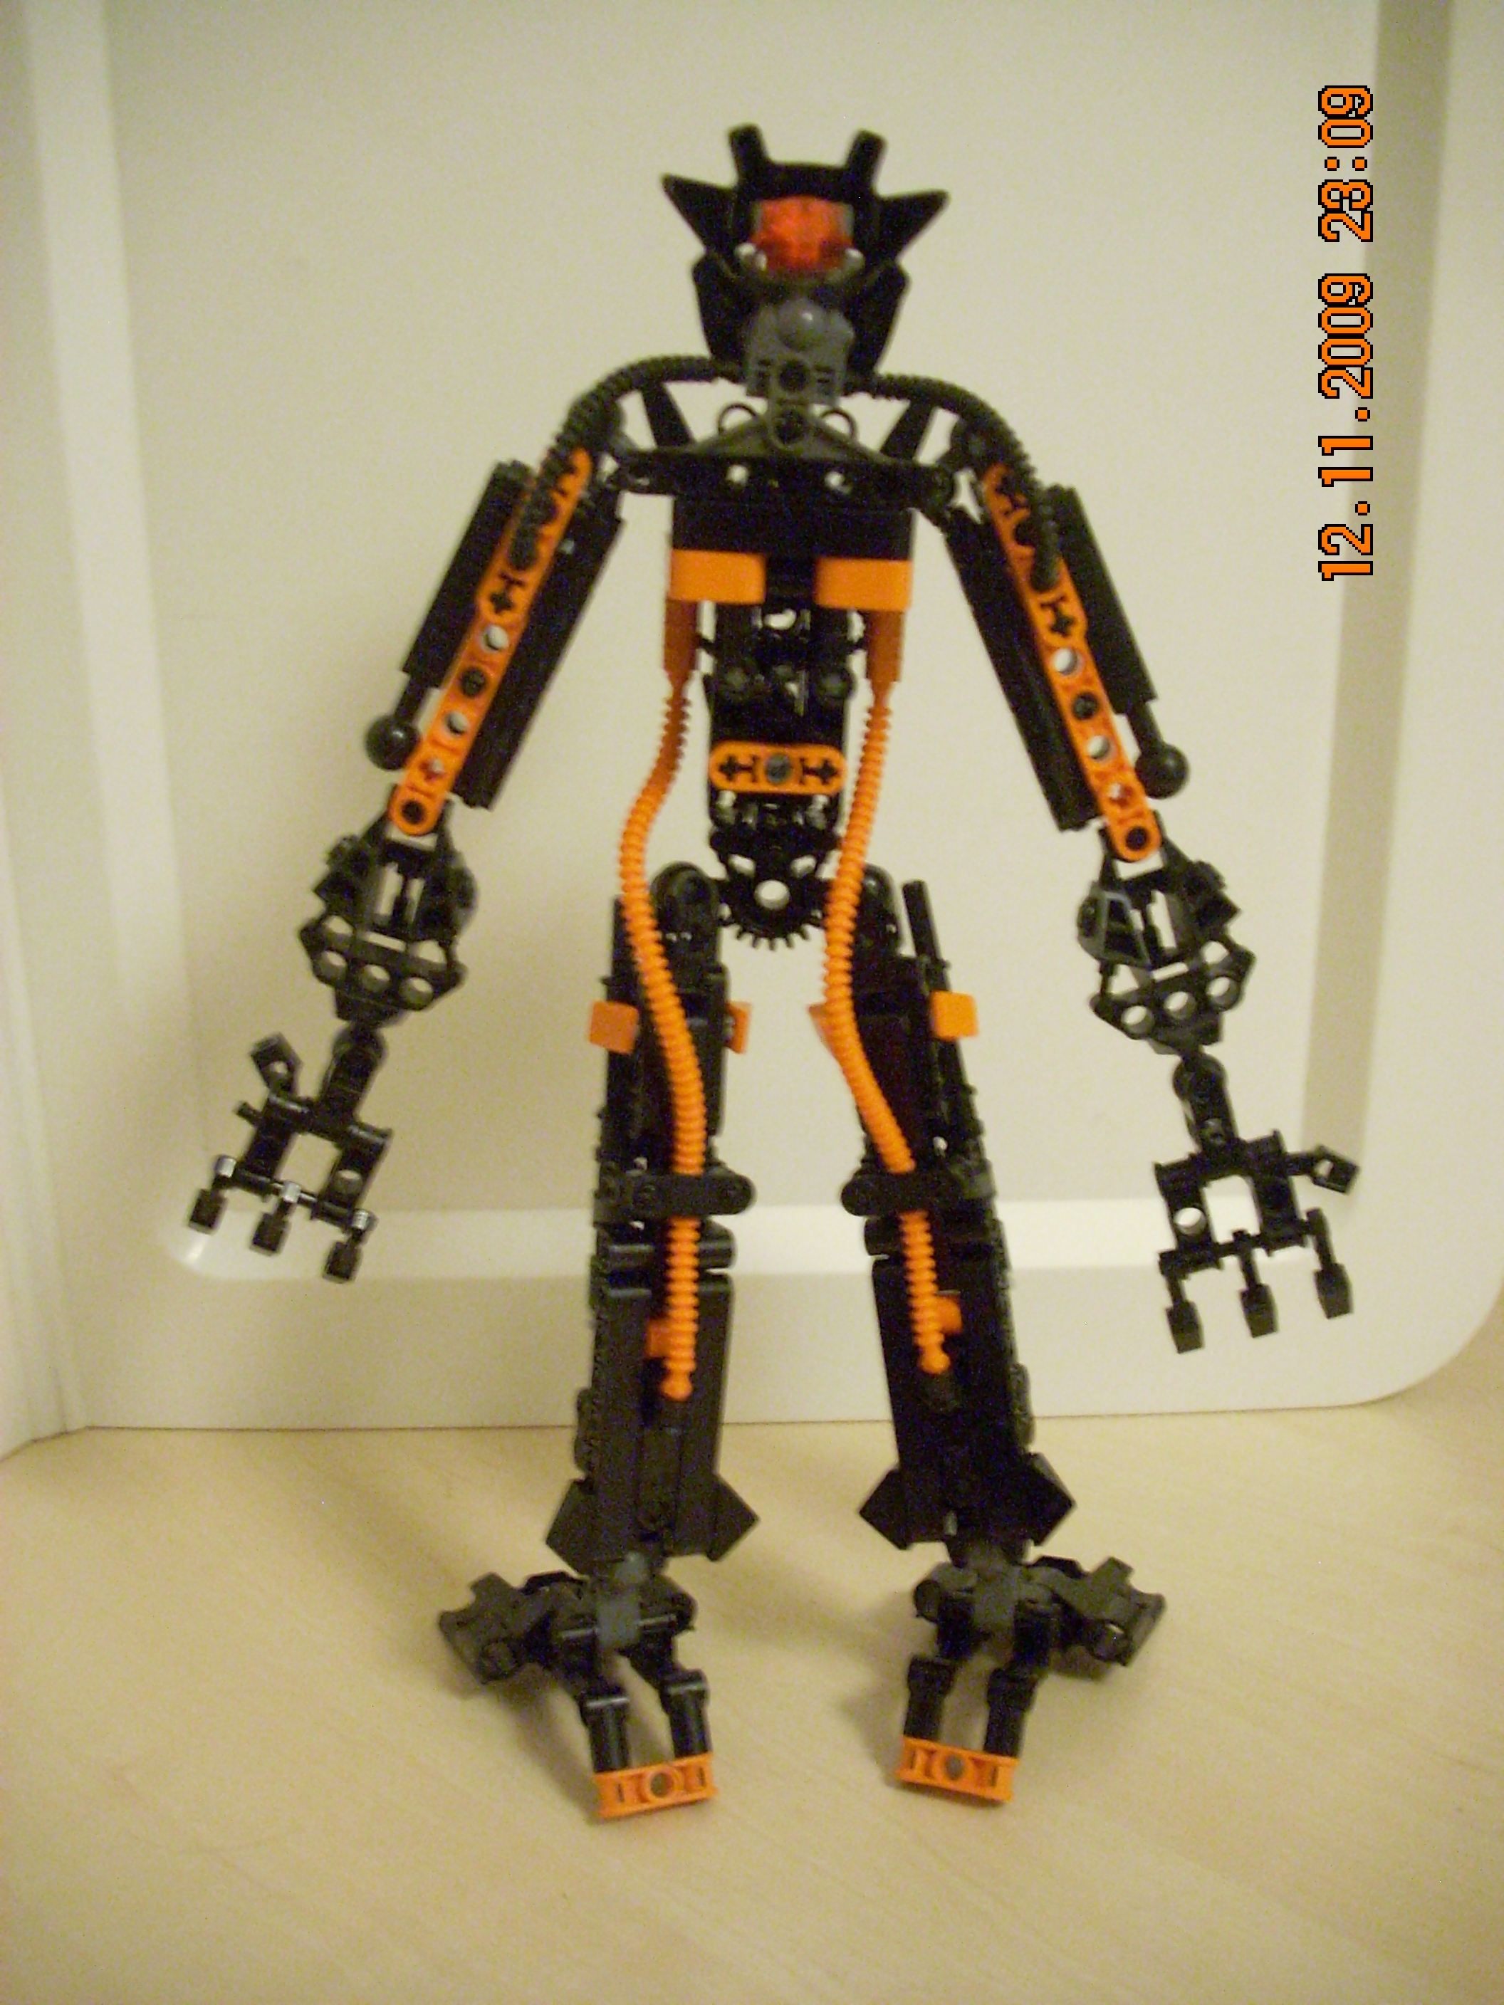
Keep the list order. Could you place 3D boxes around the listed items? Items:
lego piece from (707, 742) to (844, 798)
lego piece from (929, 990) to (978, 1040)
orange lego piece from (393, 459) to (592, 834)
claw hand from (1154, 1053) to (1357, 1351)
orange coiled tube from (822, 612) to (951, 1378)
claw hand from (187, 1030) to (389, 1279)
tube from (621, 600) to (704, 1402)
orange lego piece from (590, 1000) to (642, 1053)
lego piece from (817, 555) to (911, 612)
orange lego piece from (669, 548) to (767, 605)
[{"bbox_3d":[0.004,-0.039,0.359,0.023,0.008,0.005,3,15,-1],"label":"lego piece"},{"bbox_3d":[0.037,0.003,0.389,0.008,0.009,0.009,-3,20,1],"label":"lego piece"},{"bbox_3d":[-0.043,-0.059,0.354,0.010,0.069,0.009,25,18,-9],"label":"orange lego piece"},{"bbox_3d":[0.085,0.033,0.365,0.036,0.048,0.018,-13,12,3],"label":"claw hand"},{"bbox_3d":[0.023,0.000,0.375,0.019,0.136,0.018,-3,14,1],"label":"orange coiled tube"},{"bbox_3d":[-0.079,0.026,0.376,0.031,0.044,0.018,22,15,-5],"label":"claw hand"},{"bbox_3d":[-0.015,0.000,0.375,0.014,0.140,0.018,0,14,0],"label":"tube"},{"bbox_3d":[-0.024,0.004,0.371,0.008,0.008,0.010,8,15,-2],"label":"orange lego piece"},{"bbox_3d":[0.019,-0.070,0.358,0.016,0.008,0.009,3,15,-1],"label":"lego piece"},{"bbox_3d":[-0.006,-0.070,0.354,0.016,0.008,0.009,-2,20,1],"label":"orange lego piece"}]

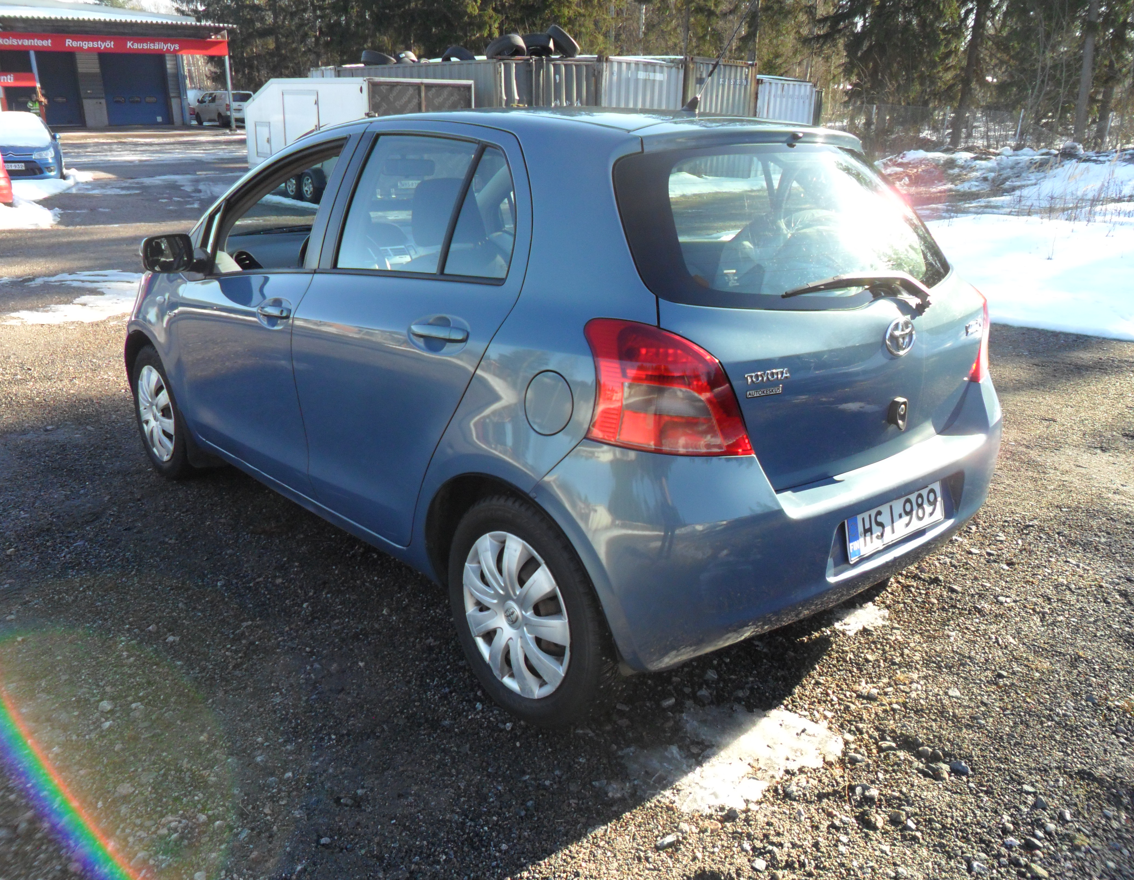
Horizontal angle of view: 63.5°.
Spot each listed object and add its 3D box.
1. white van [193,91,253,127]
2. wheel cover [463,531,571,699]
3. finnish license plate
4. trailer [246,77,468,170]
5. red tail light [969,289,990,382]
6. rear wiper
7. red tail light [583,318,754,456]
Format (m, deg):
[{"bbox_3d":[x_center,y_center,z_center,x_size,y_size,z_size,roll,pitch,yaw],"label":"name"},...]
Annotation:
[{"bbox_3d":[-20.060,-19.349,53.407,1.900,1.950,4.850,-18,27,-41],"label":"white van"},{"bbox_3d":[-0.117,0.408,2.156,0.060,0.402,0.402,-13,21,-39],"label":"wheel cover"},{"bbox_3d":[0.811,0.196,2.241,0.442,0.113,0.015,-13,12,-39],"label":"finnish license plate"},{"bbox_3d":[-3.973,-5.534,16.879,2.233,2.042,4.700,-17,27,-40],"label":"trailer"},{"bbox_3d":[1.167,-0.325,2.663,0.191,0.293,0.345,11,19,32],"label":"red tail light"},{"bbox_3d":[0.678,-0.322,2.072,0.510,0.112,0.080,-10,19,-32],"label":"rear wiper"},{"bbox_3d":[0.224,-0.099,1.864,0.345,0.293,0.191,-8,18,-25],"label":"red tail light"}]

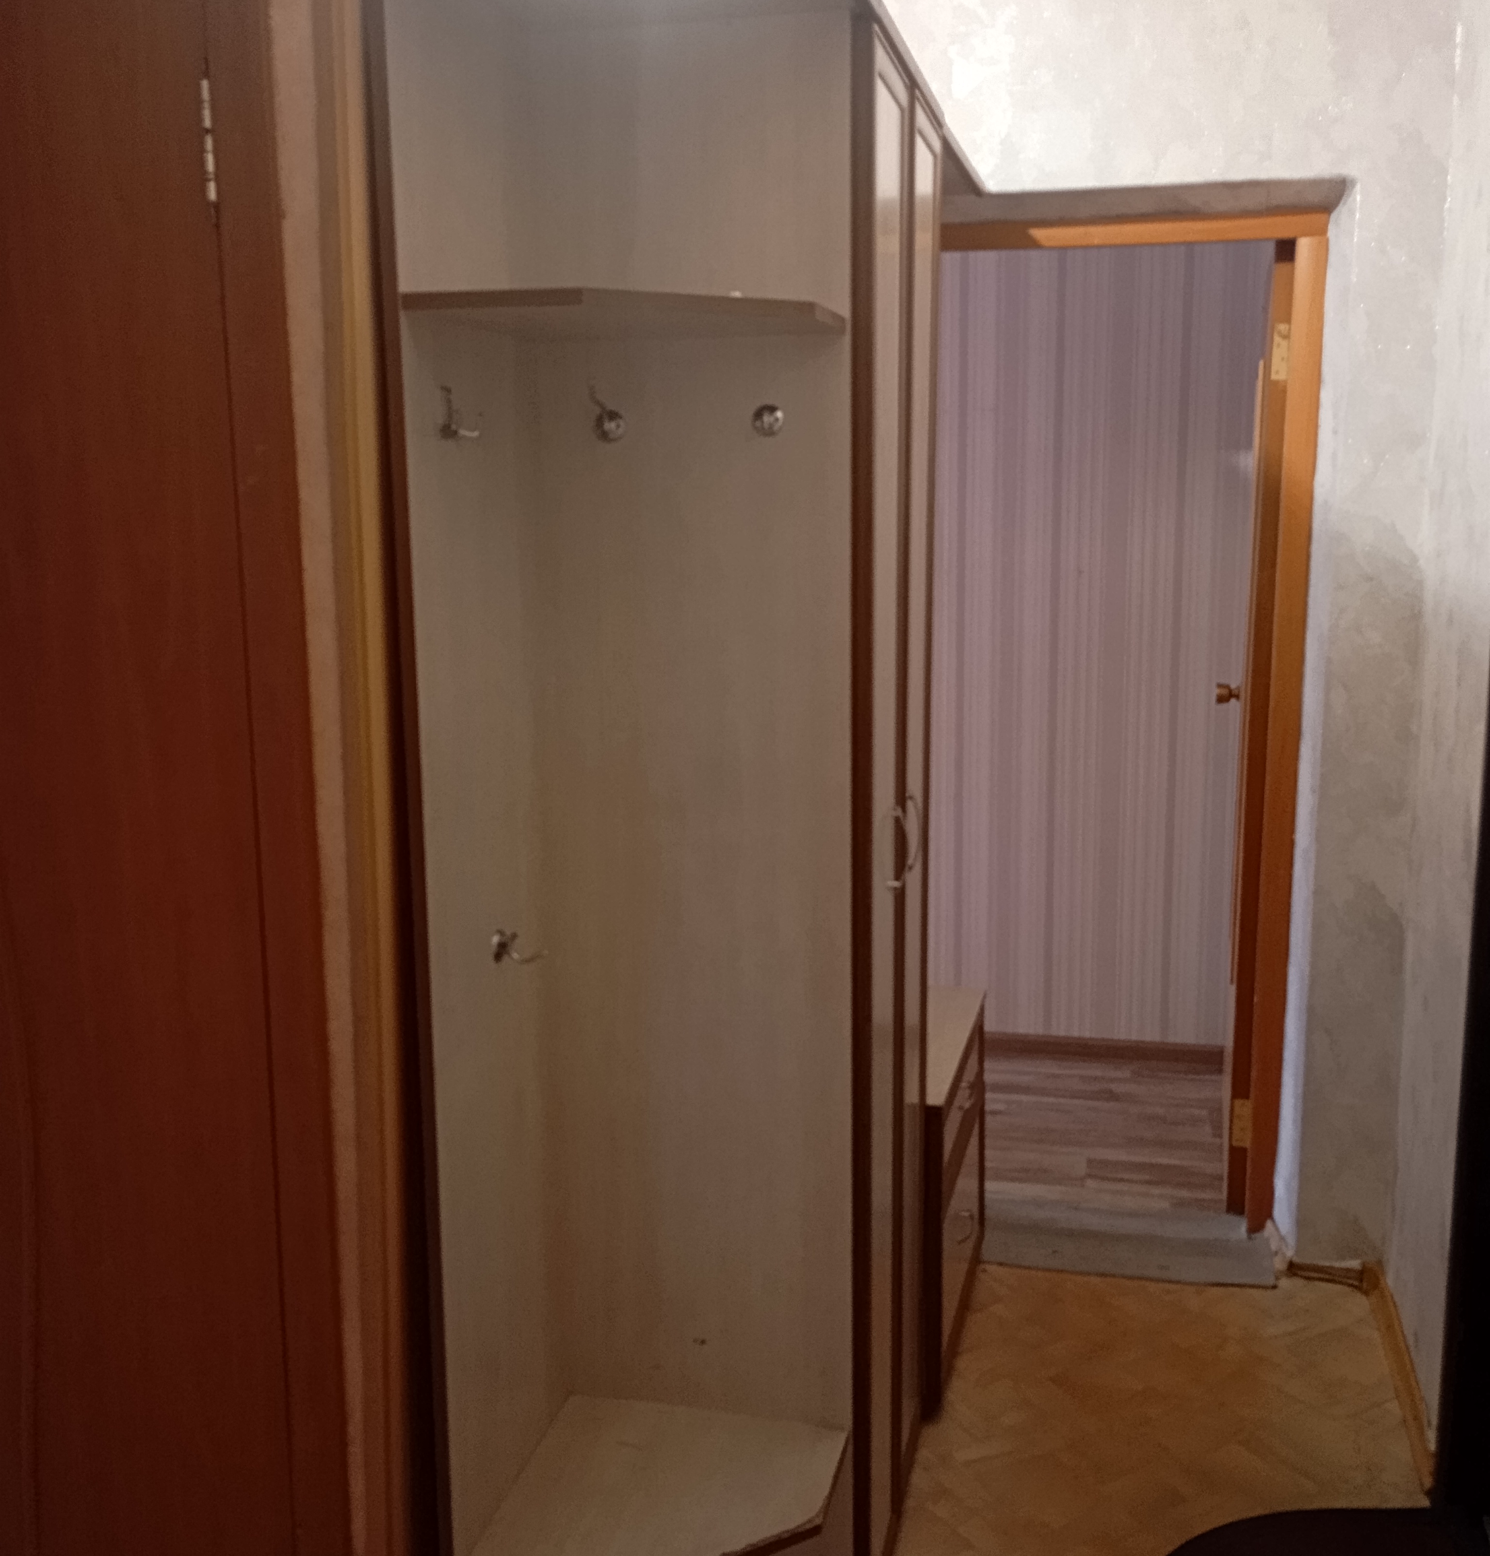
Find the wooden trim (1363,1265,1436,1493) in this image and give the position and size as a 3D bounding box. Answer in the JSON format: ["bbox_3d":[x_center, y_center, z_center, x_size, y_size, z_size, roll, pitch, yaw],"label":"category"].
[{"bbox_3d":[1.166,1.054,2.850,0.022,0.055,0.679,2,10,14],"label":"wooden trim"}]

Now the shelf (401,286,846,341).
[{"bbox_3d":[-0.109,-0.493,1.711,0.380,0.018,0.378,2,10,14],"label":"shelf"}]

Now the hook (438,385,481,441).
[{"bbox_3d":[-0.298,-0.383,1.682,0.036,0.056,0.030,2,10,14],"label":"hook"}]

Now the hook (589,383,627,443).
[{"bbox_3d":[-0.165,-0.437,1.912,0.034,0.060,0.040,2,10,14],"label":"hook"}]

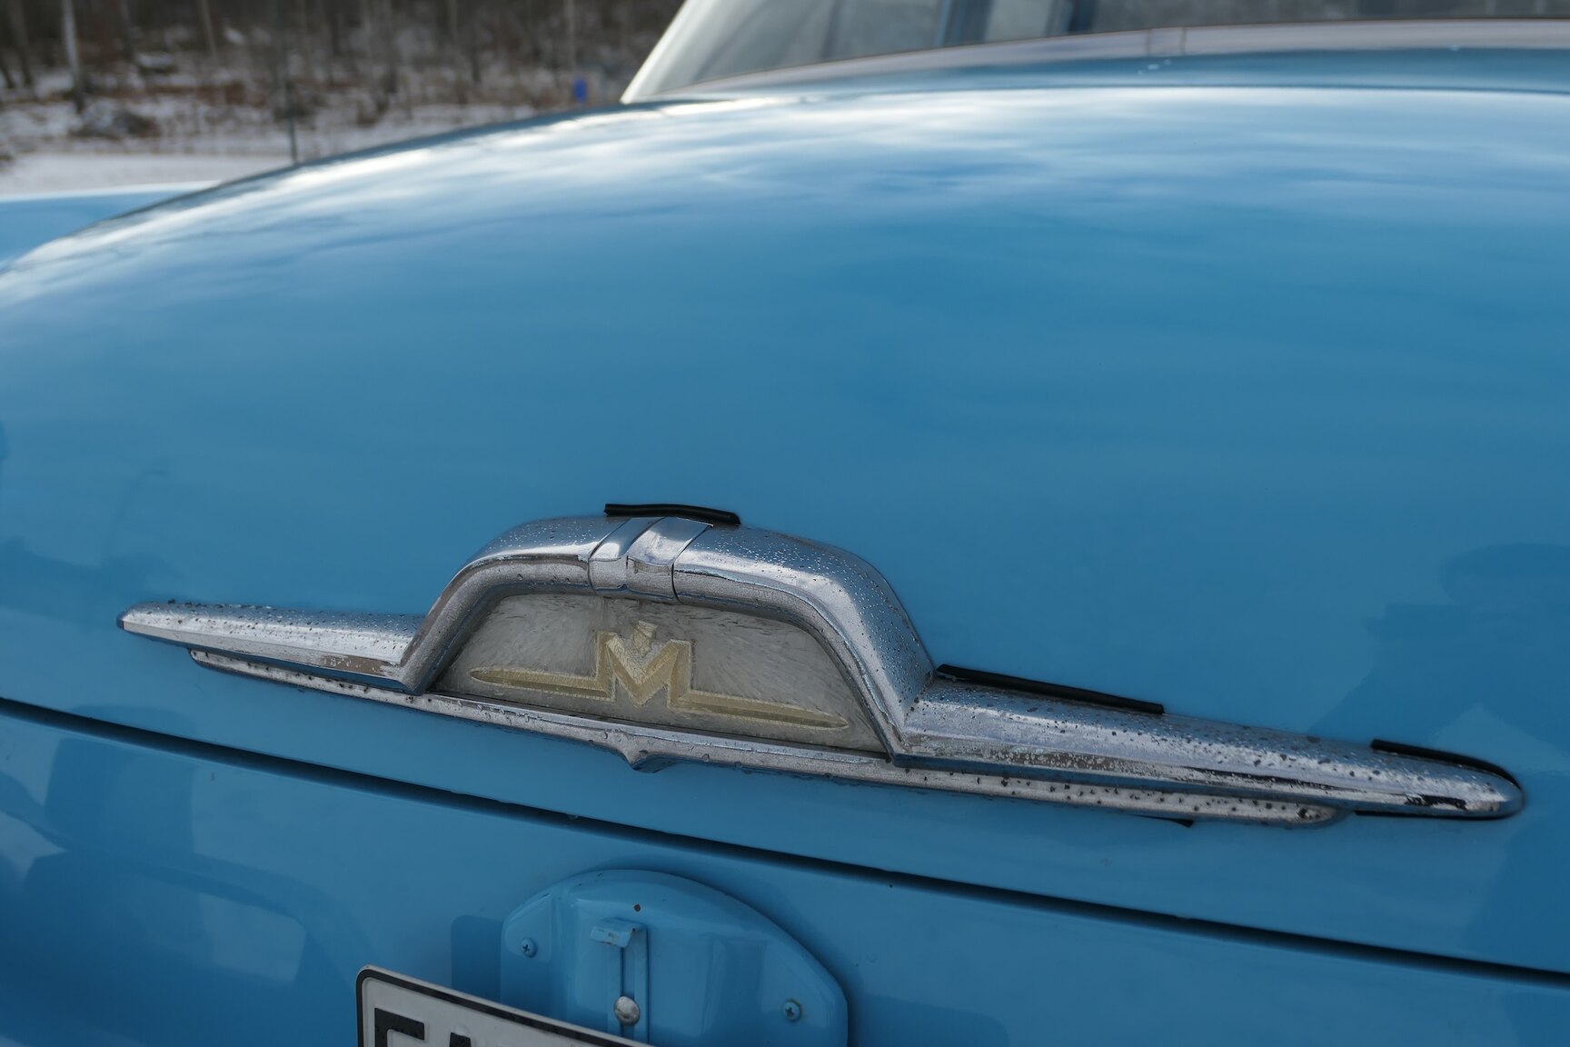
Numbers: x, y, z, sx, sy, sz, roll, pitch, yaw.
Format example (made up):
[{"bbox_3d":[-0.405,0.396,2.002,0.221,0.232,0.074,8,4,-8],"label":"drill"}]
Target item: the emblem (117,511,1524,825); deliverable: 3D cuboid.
[{"bbox_3d":[-0.056,0.049,0.637,0.660,0.105,0.043,4,7,28],"label":"emblem"}]

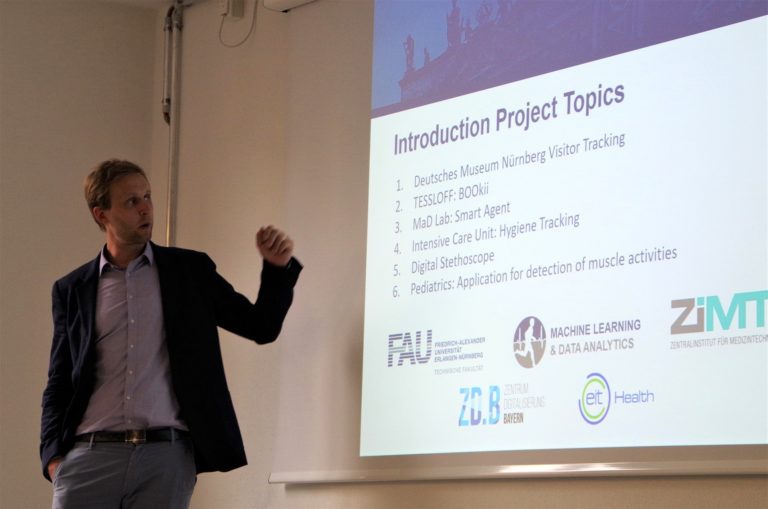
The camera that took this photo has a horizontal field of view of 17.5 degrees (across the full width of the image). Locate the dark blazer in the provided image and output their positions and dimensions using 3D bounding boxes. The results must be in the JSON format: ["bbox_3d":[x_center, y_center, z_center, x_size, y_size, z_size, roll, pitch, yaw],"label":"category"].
[{"bbox_3d":[-0.609,0.305,7.100,0.740,0.680,0.370,2,-6,-4],"label":"dark blazer"}]

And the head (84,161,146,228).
[{"bbox_3d":[-0.762,-0.156,7.150,0.210,0.240,0.165,-10,-12,39],"label":"head"}]

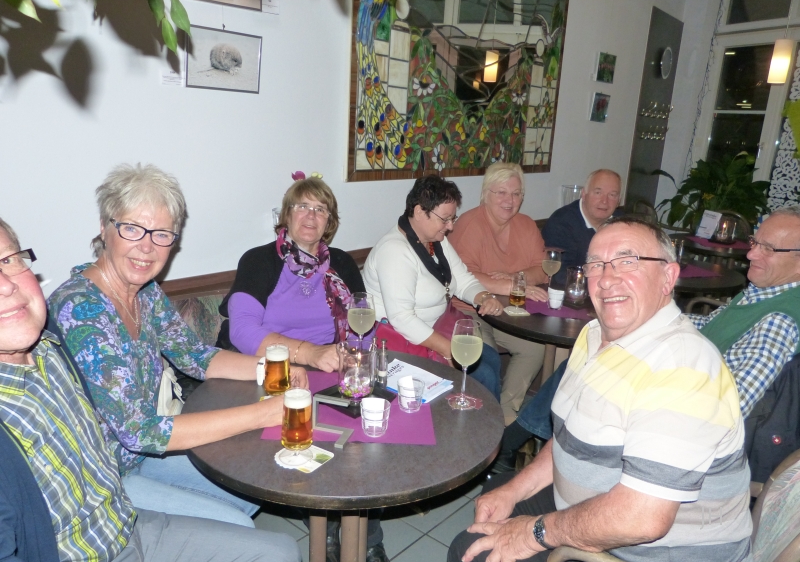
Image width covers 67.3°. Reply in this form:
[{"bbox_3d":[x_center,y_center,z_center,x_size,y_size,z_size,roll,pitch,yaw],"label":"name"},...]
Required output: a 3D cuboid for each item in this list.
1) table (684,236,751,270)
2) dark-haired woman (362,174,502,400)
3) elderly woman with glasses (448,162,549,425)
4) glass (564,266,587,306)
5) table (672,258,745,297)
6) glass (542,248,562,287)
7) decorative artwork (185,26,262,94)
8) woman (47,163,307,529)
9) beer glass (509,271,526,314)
[{"bbox_3d":[2.279,0.090,4.364,0.800,0.730,0.800,14,18,39],"label":"table"},{"bbox_3d":[0.100,0.210,2.400,0.720,1.250,0.520,10,16,27],"label":"dark-haired woman"},{"bbox_3d":[0.423,0.093,2.866,0.550,1.290,0.800,-2,15,-18],"label":"elderly woman with glasses"},{"bbox_3d":[0.750,0.019,2.561,0.096,0.150,0.096,14,18,39],"label":"glass"},{"bbox_3d":[1.433,0.287,3.424,0.800,0.730,0.800,14,18,39],"label":"table"},{"bbox_3d":[0.652,-0.022,2.577,0.082,0.215,0.082,14,18,39],"label":"glass"},{"bbox_3d":[-0.634,-0.805,2.193,0.020,0.212,0.305,14,18,39],"label":"decorative artwork"},{"bbox_3d":[-0.530,0.370,1.430,0.750,1.320,0.560,9,15,26],"label":"woman"},{"bbox_3d":[0.472,0.047,2.392,0.067,0.155,0.067,14,18,39],"label":"beer glass"}]

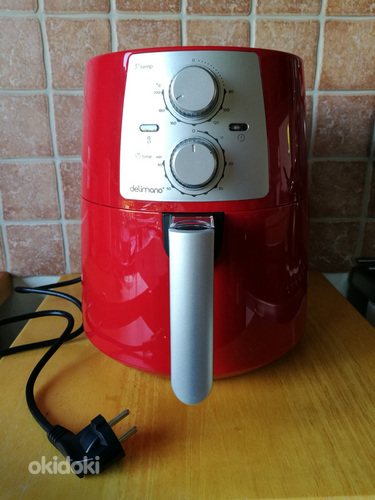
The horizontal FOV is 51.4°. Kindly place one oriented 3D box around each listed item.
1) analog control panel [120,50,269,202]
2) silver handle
[{"bbox_3d":[0.006,-0.103,0.333,0.136,0.123,0.036,0,12,1],"label":"analog control panel"},{"bbox_3d":[0.004,0.053,0.343,0.036,0.156,0.050,0,18,1],"label":"silver handle"}]

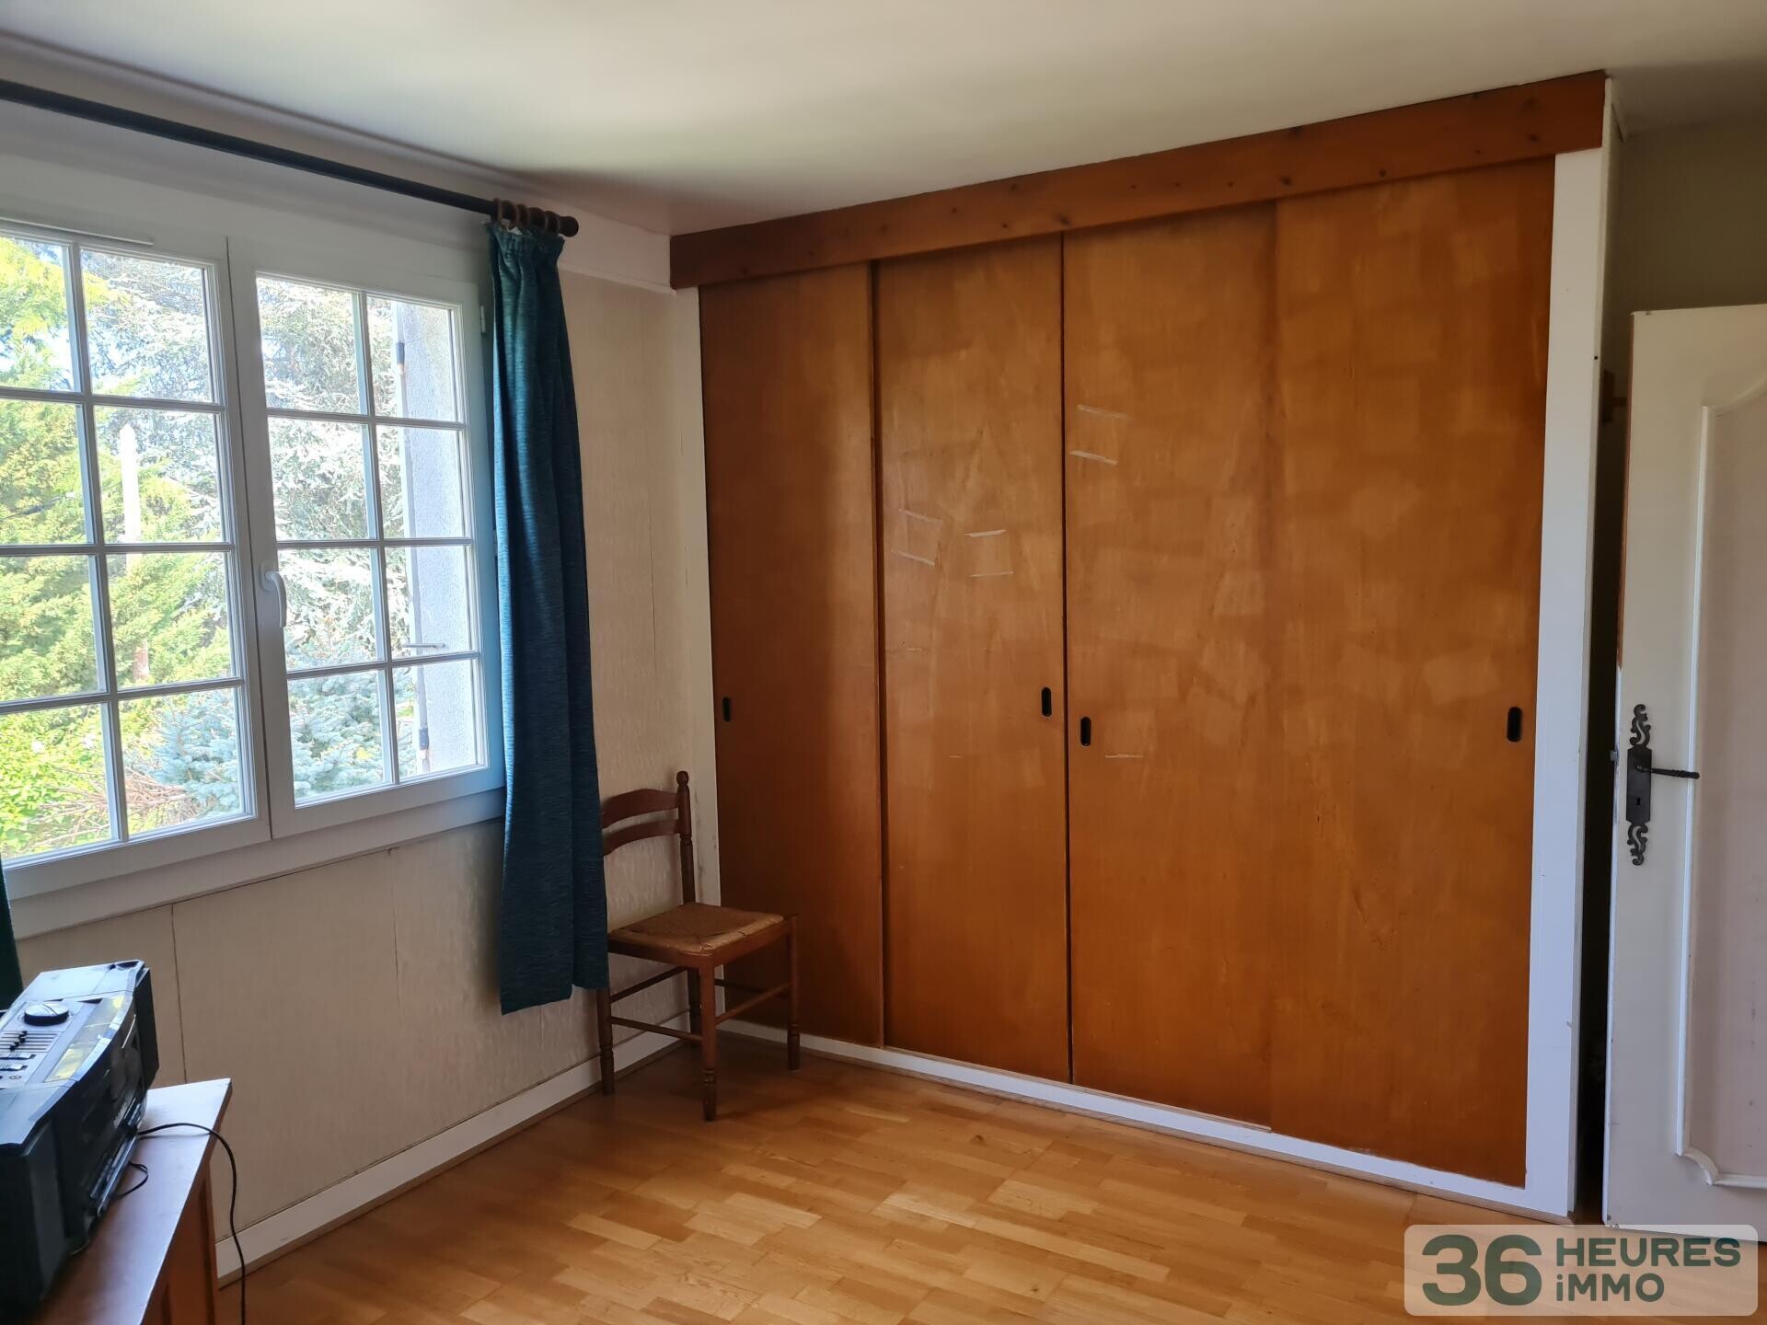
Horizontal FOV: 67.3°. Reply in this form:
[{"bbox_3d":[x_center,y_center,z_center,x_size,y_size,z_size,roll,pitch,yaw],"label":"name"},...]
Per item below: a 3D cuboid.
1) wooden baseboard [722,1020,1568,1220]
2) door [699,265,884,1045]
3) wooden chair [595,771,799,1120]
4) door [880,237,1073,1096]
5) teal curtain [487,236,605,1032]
[{"bbox_3d":[0.518,1.191,3.626,2.416,0.067,0.025,2,7,31],"label":"wooden baseboard"},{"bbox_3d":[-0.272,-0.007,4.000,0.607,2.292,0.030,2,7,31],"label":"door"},{"bbox_3d":[-0.538,0.788,3.842,0.452,0.872,0.434,2,7,31],"label":"wooden chair"},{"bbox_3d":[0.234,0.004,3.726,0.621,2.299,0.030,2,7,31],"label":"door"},{"bbox_3d":[-0.891,-0.097,3.467,0.103,2.000,0.288,2,7,31],"label":"teal curtain"}]

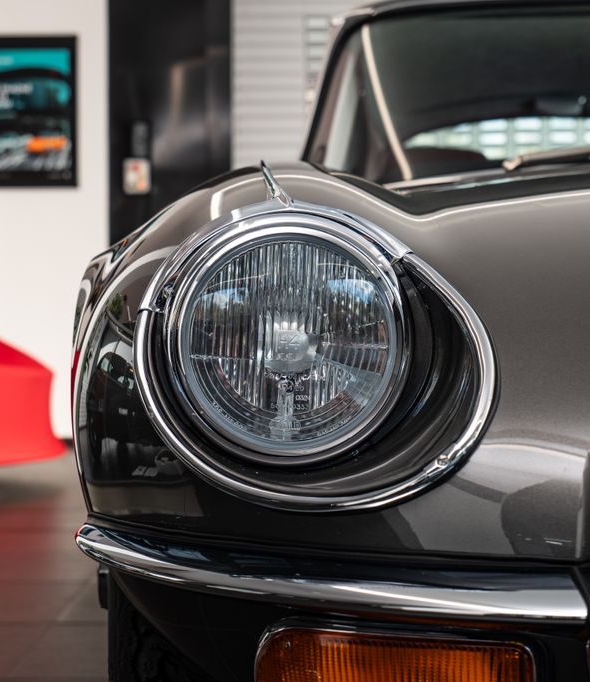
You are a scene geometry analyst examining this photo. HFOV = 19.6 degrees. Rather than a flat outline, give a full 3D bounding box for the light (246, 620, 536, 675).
[{"bbox_3d":[0.071,0.242,1.225,0.210,0.080,0.060,0,0,14],"label":"light"}]

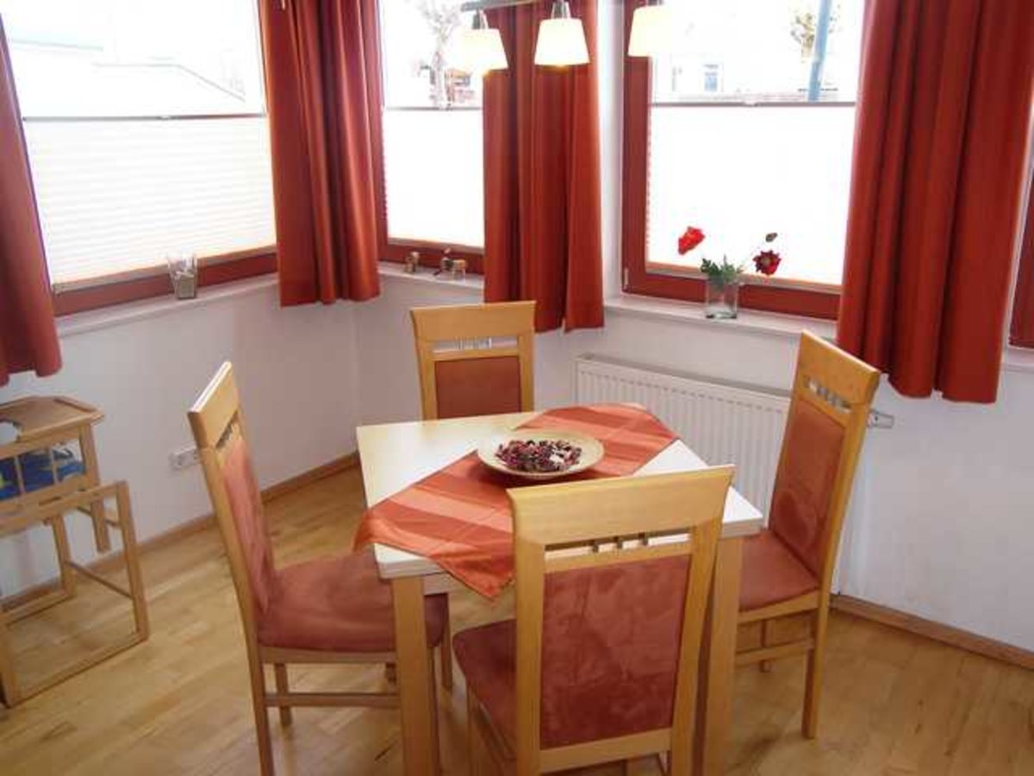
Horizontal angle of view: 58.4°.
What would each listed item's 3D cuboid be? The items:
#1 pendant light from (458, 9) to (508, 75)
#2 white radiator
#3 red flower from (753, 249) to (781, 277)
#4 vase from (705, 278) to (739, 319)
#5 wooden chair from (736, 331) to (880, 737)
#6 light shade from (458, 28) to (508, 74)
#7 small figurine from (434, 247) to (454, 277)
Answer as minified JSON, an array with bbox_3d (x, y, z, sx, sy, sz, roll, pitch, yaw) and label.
[{"bbox_3d":[-0.081,-0.811,2.170,0.116,0.140,0.116,12,22,36],"label":"pendant light"},{"bbox_3d":[0.639,0.257,3.118,0.990,0.600,0.085,12,22,36],"label":"white radiator"},{"bbox_3d":[0.819,-0.410,3.030,0.085,0.085,0.050,4,18,15],"label":"red flower"},{"bbox_3d":[0.687,-0.305,3.098,0.107,0.120,0.107,12,22,36],"label":"vase"},{"bbox_3d":[0.545,0.405,2.394,0.515,1.017,0.480,-4,18,-8],"label":"wooden chair"},{"bbox_3d":[-0.081,-0.793,2.170,0.116,0.098,0.116,-1,18,0],"label":"light shade"},{"bbox_3d":[-0.309,-0.519,3.837,0.070,0.112,0.050,12,22,36],"label":"small figurine"}]

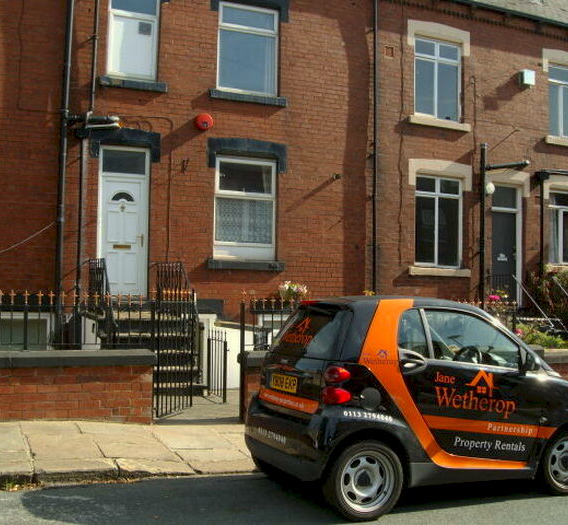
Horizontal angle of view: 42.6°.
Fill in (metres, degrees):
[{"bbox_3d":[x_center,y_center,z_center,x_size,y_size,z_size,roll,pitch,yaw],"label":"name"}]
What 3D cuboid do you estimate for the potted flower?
[{"bbox_3d":[0.167,0.543,12.938,0.440,0.410,0.400,2,-3,-23],"label":"potted flower"}]

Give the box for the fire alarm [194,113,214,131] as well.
[{"bbox_3d":[-1.370,-2.426,12.557,0.320,0.315,0.160,2,-3,-23],"label":"fire alarm"}]

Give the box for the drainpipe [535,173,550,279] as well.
[{"bbox_3d":[5.410,-0.697,15.187,0.170,2.500,0.170,2,-3,-23],"label":"drainpipe"}]

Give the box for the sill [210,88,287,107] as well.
[{"bbox_3d":[-0.657,-2.941,13.129,1.430,0.150,0.180,2,-3,-23],"label":"sill"}]

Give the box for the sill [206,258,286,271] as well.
[{"bbox_3d":[-0.641,0.048,12.831,1.390,0.150,0.190,2,-3,-23],"label":"sill"}]

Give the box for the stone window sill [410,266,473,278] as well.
[{"bbox_3d":[3.080,0.184,14.296,1.390,0.155,0.190,2,-3,-23],"label":"stone window sill"}]

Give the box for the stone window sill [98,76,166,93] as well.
[{"bbox_3d":[-2.554,-2.985,12.314,1.120,0.148,0.180,2,-3,-23],"label":"stone window sill"}]

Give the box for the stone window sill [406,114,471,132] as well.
[{"bbox_3d":[3.112,-2.756,14.439,1.390,0.155,0.190,2,-3,-23],"label":"stone window sill"}]

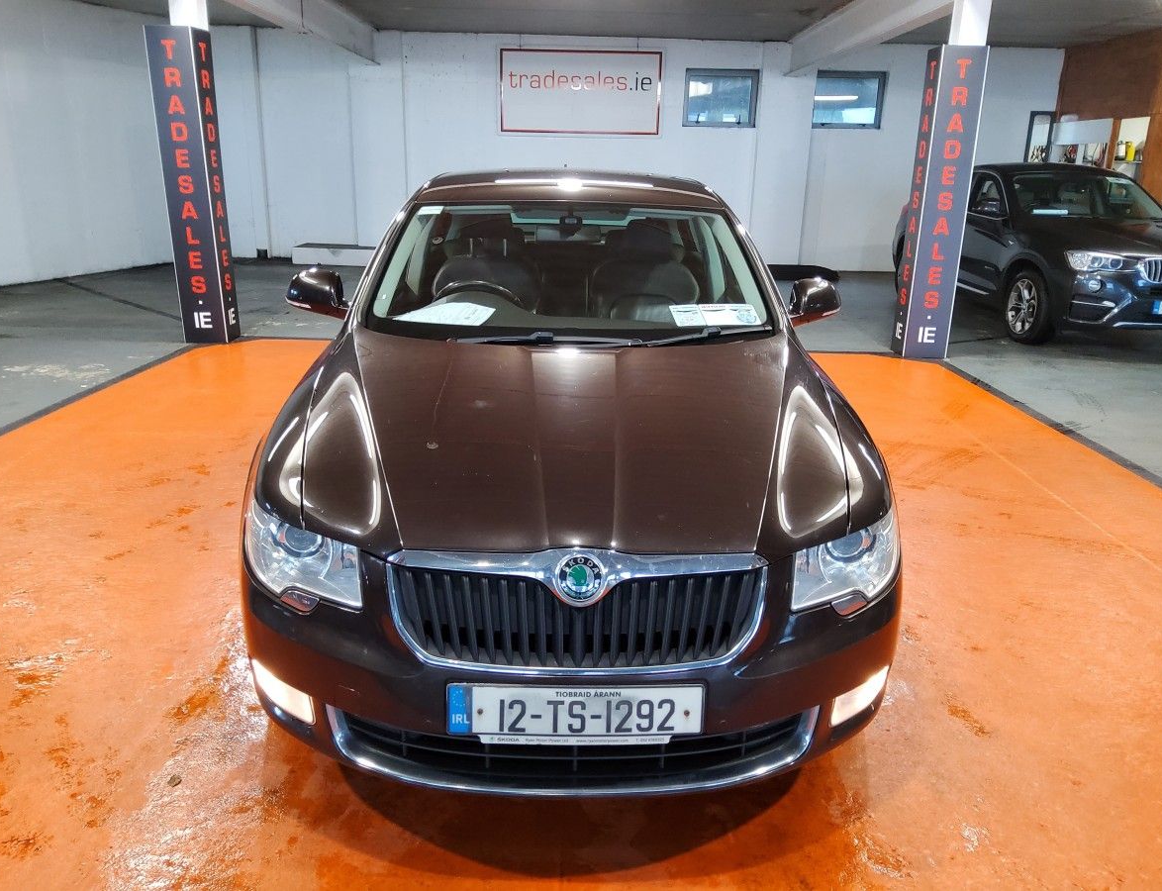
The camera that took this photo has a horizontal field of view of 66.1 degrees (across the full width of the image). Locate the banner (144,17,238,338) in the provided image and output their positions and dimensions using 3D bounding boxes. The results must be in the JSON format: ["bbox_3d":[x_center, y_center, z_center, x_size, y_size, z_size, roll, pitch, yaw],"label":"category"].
[{"bbox_3d":[-3.109,-2.044,7.214,0.360,2.410,0.350,1,18,0],"label":"banner"}]

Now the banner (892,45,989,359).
[{"bbox_3d":[2.905,-1.929,7.281,0.360,2.410,0.350,1,18,0],"label":"banner"}]

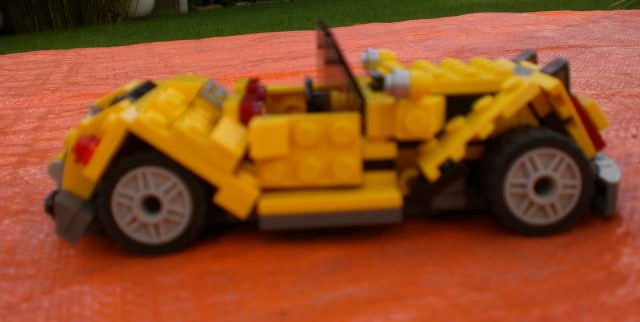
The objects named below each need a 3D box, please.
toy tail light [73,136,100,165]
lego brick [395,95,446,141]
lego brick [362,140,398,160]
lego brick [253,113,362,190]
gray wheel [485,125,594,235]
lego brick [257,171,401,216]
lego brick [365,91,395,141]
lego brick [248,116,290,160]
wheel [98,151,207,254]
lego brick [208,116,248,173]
[{"bbox_3d":[-0.052,-0.003,0.160,0.005,0.008,0.007,29,11,-9],"label":"toy tail light"},{"bbox_3d":[0.023,-0.010,0.165,0.011,0.010,0.009,-3,14,-2],"label":"lego brick"},{"bbox_3d":[0.014,-0.003,0.167,0.009,0.004,0.009,-3,14,-2],"label":"lego brick"},{"bbox_3d":[-0.002,-0.002,0.159,0.024,0.016,0.005,-3,14,-2],"label":"lego brick"},{"bbox_3d":[0.050,0.004,0.165,0.024,0.024,0.014,-3,14,-2],"label":"gray wheel"},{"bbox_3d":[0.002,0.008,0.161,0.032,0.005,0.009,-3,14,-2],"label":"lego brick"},{"bbox_3d":[0.013,-0.010,0.169,0.008,0.009,0.012,-3,14,-2],"label":"lego brick"},{"bbox_3d":[-0.011,-0.005,0.154,0.008,0.008,0.005,-3,14,-2],"label":"lego brick"},{"bbox_3d":[-0.038,0.008,0.162,0.024,0.024,0.014,-3,14,-2],"label":"wheel"},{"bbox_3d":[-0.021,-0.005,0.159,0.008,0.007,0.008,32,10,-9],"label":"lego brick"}]

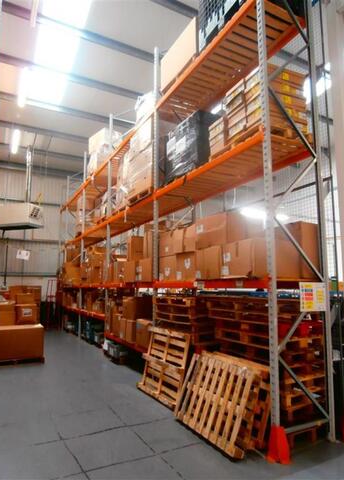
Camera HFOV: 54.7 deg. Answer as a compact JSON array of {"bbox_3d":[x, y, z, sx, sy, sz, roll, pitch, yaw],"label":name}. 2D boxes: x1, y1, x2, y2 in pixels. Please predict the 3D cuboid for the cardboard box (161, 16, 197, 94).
[{"bbox_3d":[0.499,-3.061,5.846,0.940,0.620,1.180,4,-9,-28],"label":"cardboard box"}]

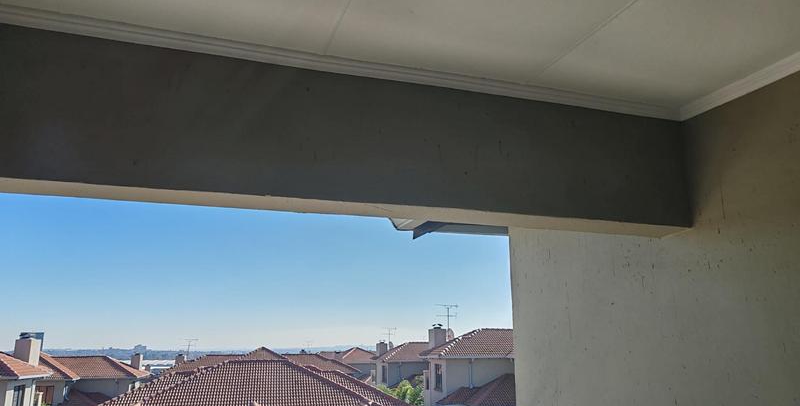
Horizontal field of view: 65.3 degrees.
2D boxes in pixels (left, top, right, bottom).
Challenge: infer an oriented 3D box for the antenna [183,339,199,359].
[{"bbox_3d":[-20.576,14.353,61.343,1.500,2.110,0.500,5,-14,-19],"label":"antenna"}]

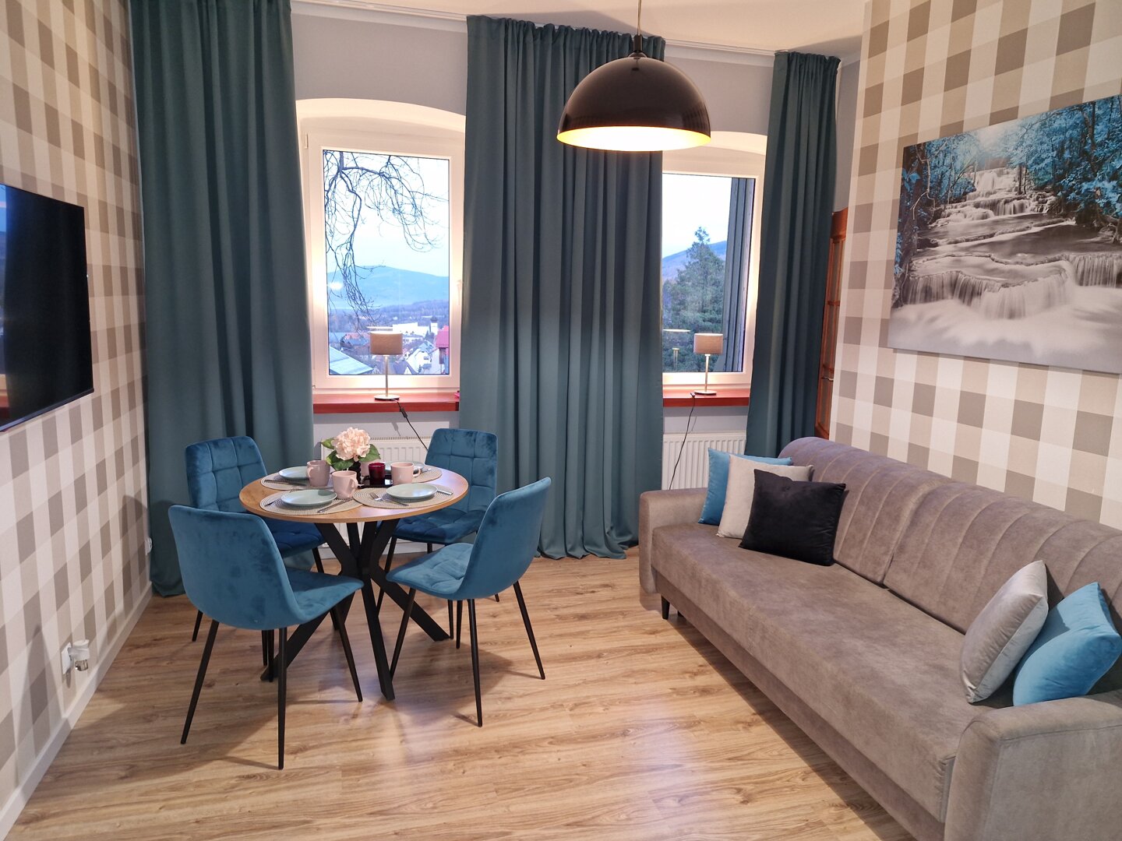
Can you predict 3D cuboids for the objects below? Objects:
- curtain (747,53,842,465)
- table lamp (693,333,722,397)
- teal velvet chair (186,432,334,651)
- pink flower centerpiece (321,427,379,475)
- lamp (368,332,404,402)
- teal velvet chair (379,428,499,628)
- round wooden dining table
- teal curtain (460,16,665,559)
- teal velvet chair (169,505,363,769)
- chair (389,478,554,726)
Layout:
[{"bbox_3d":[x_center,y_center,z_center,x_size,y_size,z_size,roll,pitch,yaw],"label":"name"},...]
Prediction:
[{"bbox_3d":[1.418,-0.669,4.607,0.500,2.950,0.170,-1,10,-16],"label":"curtain"},{"bbox_3d":[0.978,-0.375,4.951,0.185,0.394,0.185,-1,10,-16],"label":"table lamp"},{"bbox_3d":[-1.320,0.545,3.314,0.530,0.870,0.445,7,11,27],"label":"teal velvet chair"},{"bbox_3d":[-0.866,0.147,3.063,0.235,0.233,0.210,-1,10,-16],"label":"pink flower centerpiece"},{"bbox_3d":[-1.013,-0.316,4.325,0.185,0.388,0.185,-1,10,-16],"label":"lamp"},{"bbox_3d":[-0.587,0.513,3.607,0.445,0.870,0.530,6,11,22],"label":"teal velvet chair"},{"bbox_3d":[-0.853,0.646,3.133,0.905,0.757,0.905,-1,10,-16],"label":"round wooden dining table"},{"bbox_3d":[0.042,-0.633,4.218,1.210,2.950,0.170,-1,10,-16],"label":"teal curtain"},{"bbox_3d":[-1.022,0.668,2.649,0.445,0.870,0.530,5,10,17],"label":"teal velvet chair"},{"bbox_3d":[-0.359,0.636,2.938,0.530,0.870,0.445,7,12,31],"label":"chair"}]

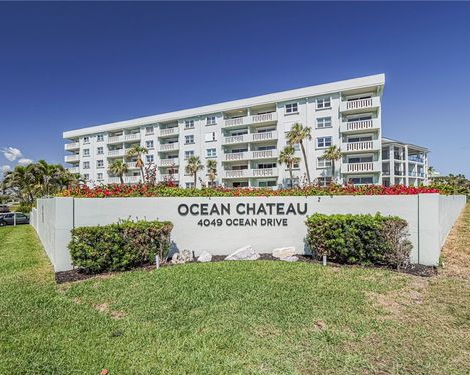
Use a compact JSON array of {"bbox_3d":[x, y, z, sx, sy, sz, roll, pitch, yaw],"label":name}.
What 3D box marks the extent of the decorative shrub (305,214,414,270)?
[{"bbox_3d":[3.064,1.288,6.708,2.278,1.149,0.850,-2,-3,24],"label":"decorative shrub"}]

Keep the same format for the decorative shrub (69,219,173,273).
[{"bbox_3d":[-2.800,1.419,6.642,2.265,0.987,0.850,1,-3,-25],"label":"decorative shrub"}]

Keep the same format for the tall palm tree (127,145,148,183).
[{"bbox_3d":[-16.016,-2.193,43.681,3.400,9.827,3.400,-1,-2,0],"label":"tall palm tree"}]

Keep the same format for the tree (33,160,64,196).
[{"bbox_3d":[-31.581,-0.009,44.094,4.400,8.778,4.400,-1,-2,0],"label":"tree"}]

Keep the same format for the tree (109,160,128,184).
[{"bbox_3d":[-19.403,-0.855,44.126,3.200,7.253,3.200,-1,-2,0],"label":"tree"}]

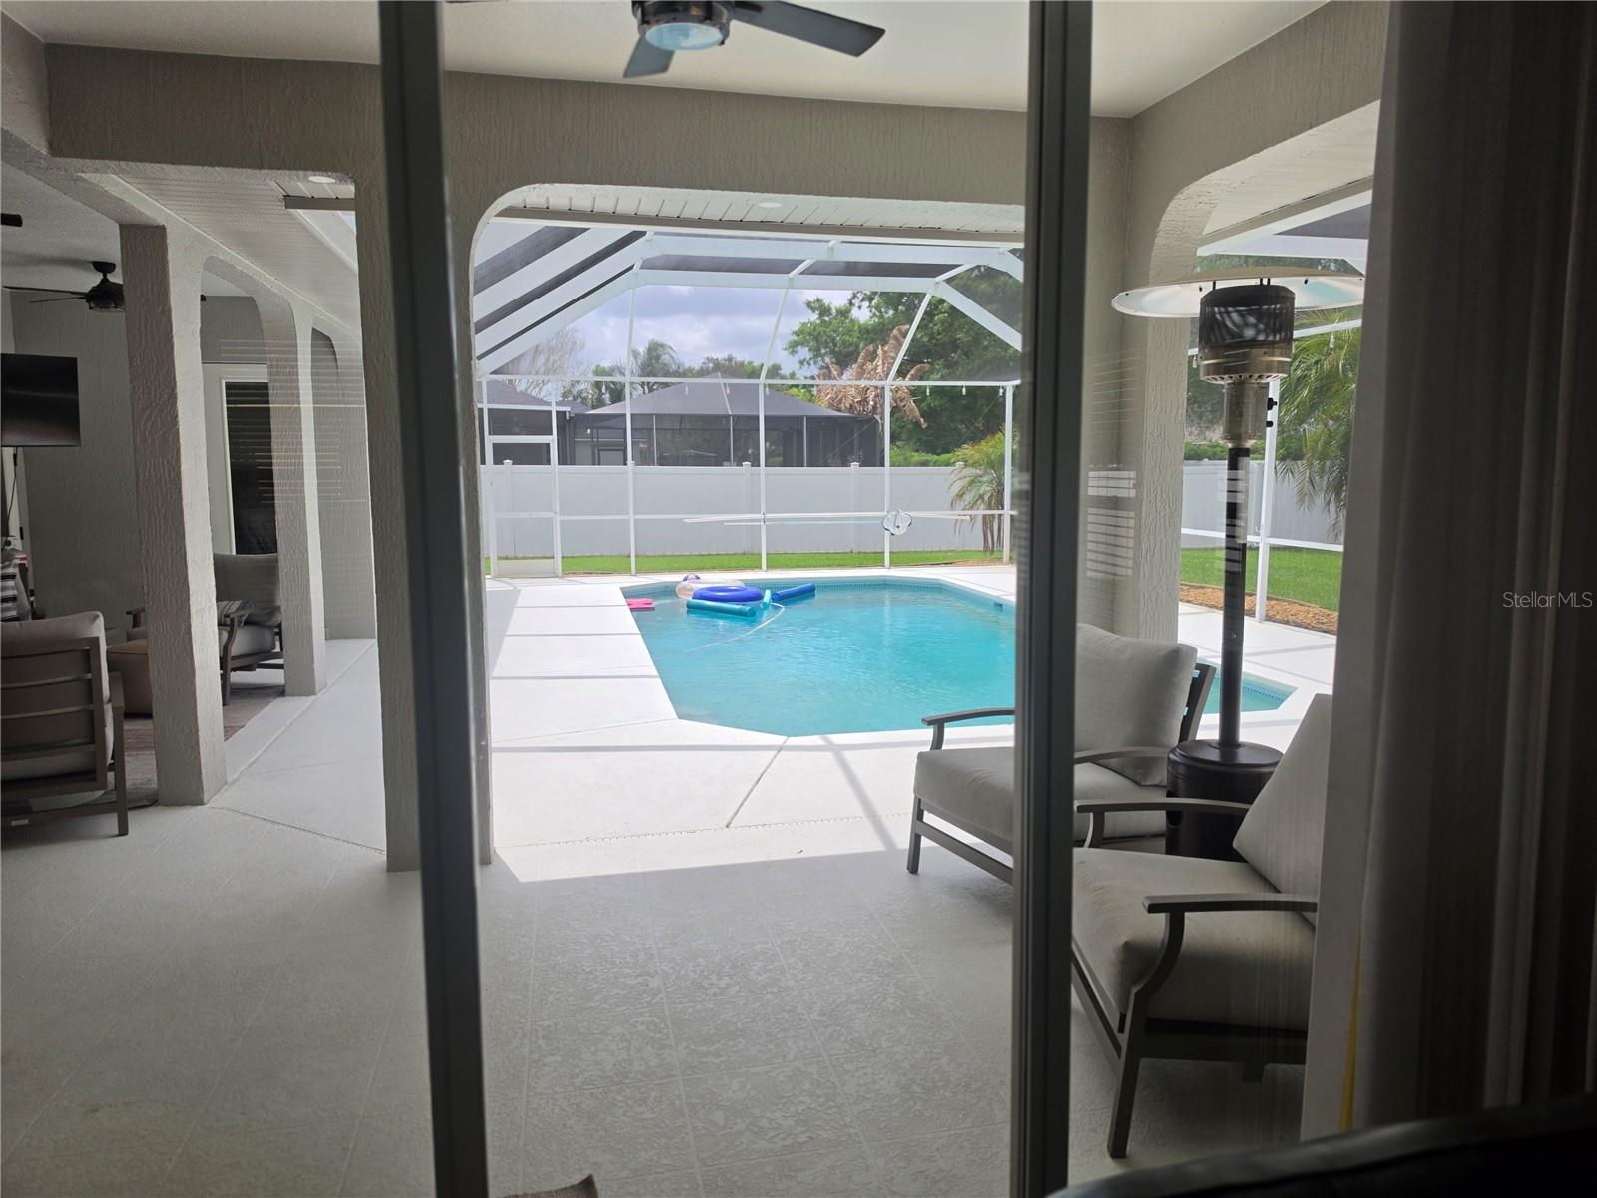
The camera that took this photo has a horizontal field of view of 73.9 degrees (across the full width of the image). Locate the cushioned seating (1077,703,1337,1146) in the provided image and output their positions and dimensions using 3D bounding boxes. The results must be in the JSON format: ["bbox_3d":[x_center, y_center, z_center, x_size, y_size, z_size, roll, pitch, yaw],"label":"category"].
[{"bbox_3d":[1.165,0.785,2.752,0.850,0.950,0.740,0,7,1],"label":"cushioned seating"}]

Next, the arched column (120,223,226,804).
[{"bbox_3d":[-2.987,-0.373,5.087,0.210,2.660,0.395,-1,7,-12],"label":"arched column"}]

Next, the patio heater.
[{"bbox_3d":[1.425,0.054,3.514,0.820,2.220,0.820,-1,7,-12],"label":"patio heater"}]

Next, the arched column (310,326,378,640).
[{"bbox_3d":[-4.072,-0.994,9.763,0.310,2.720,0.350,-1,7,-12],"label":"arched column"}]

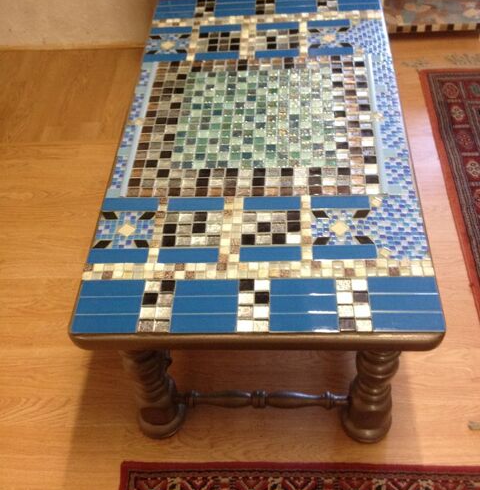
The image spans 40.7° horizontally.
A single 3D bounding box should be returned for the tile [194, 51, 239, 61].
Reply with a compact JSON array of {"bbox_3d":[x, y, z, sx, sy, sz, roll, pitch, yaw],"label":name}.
[{"bbox_3d":[-0.051,-0.421,1.458,0.099,0.008,0.032,-1,47,5],"label":"tile"}]

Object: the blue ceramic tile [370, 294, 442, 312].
[{"bbox_3d":[0.247,0.090,0.967,0.100,0.008,0.032,-1,46,5],"label":"blue ceramic tile"}]

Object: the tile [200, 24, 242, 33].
[{"bbox_3d":[-0.046,-0.512,1.543,0.099,0.008,0.032,-1,47,5],"label":"tile"}]

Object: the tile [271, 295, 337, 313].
[{"bbox_3d":[0.095,0.092,0.965,0.099,0.008,0.032,-1,47,5],"label":"tile"}]

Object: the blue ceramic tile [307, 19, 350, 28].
[{"bbox_3d":[0.215,-0.531,1.564,0.100,0.008,0.032,-1,46,5],"label":"blue ceramic tile"}]

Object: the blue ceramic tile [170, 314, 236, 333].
[{"bbox_3d":[-0.052,0.118,0.954,0.099,0.008,0.032,-1,47,5],"label":"blue ceramic tile"}]

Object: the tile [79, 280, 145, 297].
[{"bbox_3d":[-0.198,0.071,1.012,0.099,0.008,0.032,-1,47,5],"label":"tile"}]

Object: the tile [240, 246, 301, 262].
[{"bbox_3d":[0.051,0.018,1.055,0.100,0.008,0.032,-1,46,5],"label":"tile"}]

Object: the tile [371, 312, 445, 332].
[{"bbox_3d":[0.241,0.114,0.931,0.099,0.008,0.032,-1,47,5],"label":"tile"}]

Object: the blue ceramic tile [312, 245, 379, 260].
[{"bbox_3d":[0.169,0.014,1.048,0.100,0.008,0.031,-1,48,5],"label":"blue ceramic tile"}]

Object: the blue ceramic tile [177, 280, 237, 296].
[{"bbox_3d":[-0.052,0.069,1.020,0.100,0.008,0.032,-1,48,5],"label":"blue ceramic tile"}]

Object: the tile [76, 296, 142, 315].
[{"bbox_3d":[-0.204,0.097,1.011,0.100,0.008,0.032,-1,48,5],"label":"tile"}]

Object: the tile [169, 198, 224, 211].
[{"bbox_3d":[-0.077,-0.069,1.146,0.100,0.008,0.032,-1,48,5],"label":"tile"}]

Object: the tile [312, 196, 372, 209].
[{"bbox_3d":[0.175,-0.070,1.127,0.100,0.008,0.032,-1,46,5],"label":"tile"}]

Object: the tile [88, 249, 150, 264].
[{"bbox_3d":[-0.202,0.021,1.078,0.100,0.008,0.032,-1,48,5],"label":"tile"}]

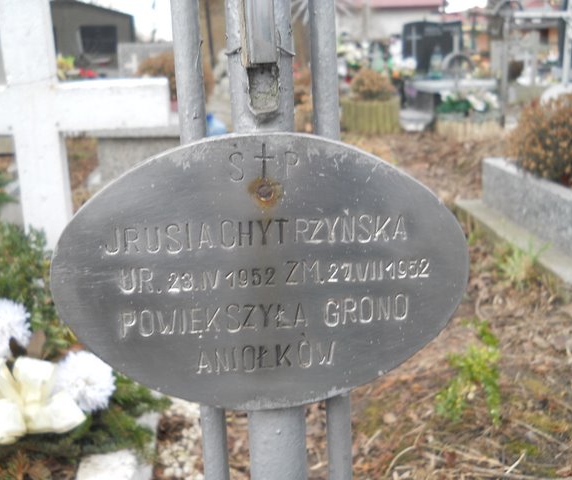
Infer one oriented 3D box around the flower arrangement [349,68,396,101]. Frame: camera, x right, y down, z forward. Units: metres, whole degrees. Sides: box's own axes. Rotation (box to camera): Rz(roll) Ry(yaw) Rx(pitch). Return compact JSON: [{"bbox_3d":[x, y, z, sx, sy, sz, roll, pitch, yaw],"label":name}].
[{"bbox_3d":[0.791,-1.401,6.850,0.420,0.300,0.420,-1,13,7],"label":"flower arrangement"}]

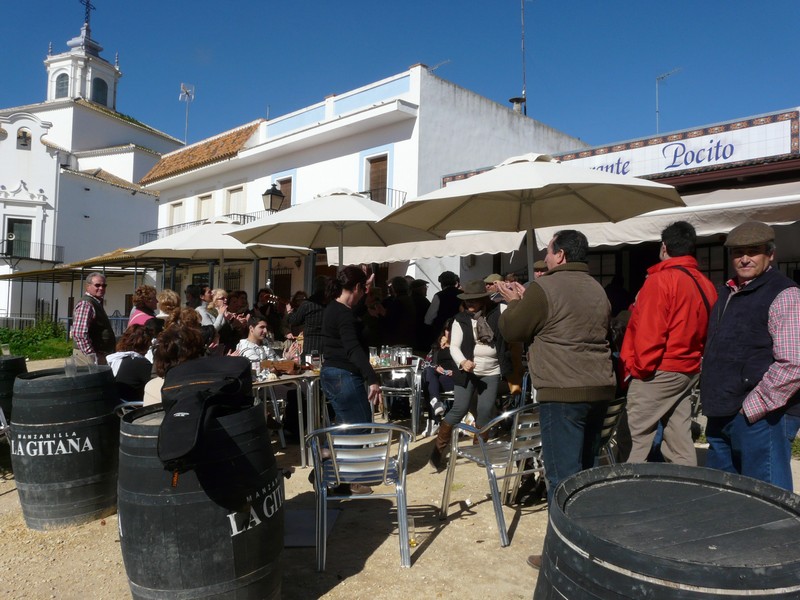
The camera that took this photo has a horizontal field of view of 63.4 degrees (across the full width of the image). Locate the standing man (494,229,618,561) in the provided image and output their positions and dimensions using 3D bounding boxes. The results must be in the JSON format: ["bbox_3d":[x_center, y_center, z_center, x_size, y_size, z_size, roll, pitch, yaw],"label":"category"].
[{"bbox_3d":[0.820,0.490,3.270,0.600,1.710,0.520,2,-1,-43],"label":"standing man"}]

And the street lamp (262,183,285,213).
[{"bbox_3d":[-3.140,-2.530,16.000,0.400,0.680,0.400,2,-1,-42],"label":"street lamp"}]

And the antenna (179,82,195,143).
[{"bbox_3d":[-9.850,-8.620,30.000,0.750,2.850,1.000,1,-1,-7],"label":"antenna"}]

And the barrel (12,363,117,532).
[{"bbox_3d":[-2.170,0.940,4.250,0.700,0.910,0.700,-3,-1,-27],"label":"barrel"}]

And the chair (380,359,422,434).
[{"bbox_3d":[0.010,1.030,6.980,0.560,0.740,0.560,-1,-1,9],"label":"chair"}]

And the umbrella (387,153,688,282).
[{"bbox_3d":[1.180,0.030,5.800,2.680,2.680,2.680,-2,-1,-8],"label":"umbrella"}]

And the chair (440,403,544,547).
[{"bbox_3d":[0.630,1.010,3.980,0.560,0.760,0.580,4,-4,-34],"label":"chair"}]

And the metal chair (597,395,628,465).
[{"bbox_3d":[1.190,1.000,4.250,0.570,0.760,0.550,-1,-4,34],"label":"metal chair"}]

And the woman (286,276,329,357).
[{"bbox_3d":[-0.860,0.570,6.600,0.550,1.620,0.420,3,-3,-20],"label":"woman"}]

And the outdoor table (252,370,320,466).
[{"bbox_3d":[-1.200,1.000,5.220,0.720,0.740,0.750,-2,-1,38],"label":"outdoor table"}]

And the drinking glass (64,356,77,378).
[{"bbox_3d":[-2.035,0.417,4.000,0.070,0.122,0.070,3,-4,-27],"label":"drinking glass"}]

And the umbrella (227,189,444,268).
[{"bbox_3d":[-0.710,0.050,7.700,2.650,2.720,2.650,-1,-1,0],"label":"umbrella"}]

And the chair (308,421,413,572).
[{"bbox_3d":[-0.220,0.965,3.420,0.560,0.730,0.570,-1,-1,-9],"label":"chair"}]

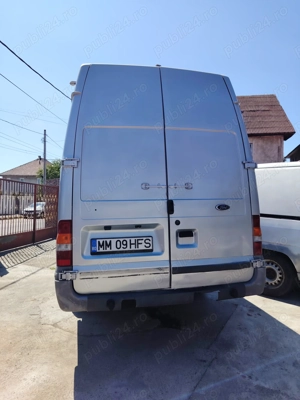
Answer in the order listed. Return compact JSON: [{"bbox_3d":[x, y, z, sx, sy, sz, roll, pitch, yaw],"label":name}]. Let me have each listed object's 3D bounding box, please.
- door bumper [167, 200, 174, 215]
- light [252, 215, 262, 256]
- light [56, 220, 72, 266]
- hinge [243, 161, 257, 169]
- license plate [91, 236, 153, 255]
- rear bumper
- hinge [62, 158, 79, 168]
[{"bbox_3d":[0.187,0.066,2.433,0.059,0.124,0.041,-1,-2,-11],"label":"door bumper"},{"bbox_3d":[1.019,0.346,2.679,0.144,0.391,0.112,-1,-2,-11],"label":"light"},{"bbox_3d":[-0.711,0.367,2.350,0.144,0.391,0.112,-1,-2,-11],"label":"light"},{"bbox_3d":[0.963,-0.330,2.668,0.147,0.067,0.056,-1,-2,-11],"label":"hinge"},{"bbox_3d":[-0.235,0.397,2.402,0.530,0.130,0.020,-1,-2,-11],"label":"license plate"},{"bbox_3d":[0.157,0.719,2.514,1.929,0.365,0.254,-1,-2,-11],"label":"rear bumper"},{"bbox_3d":[-0.669,-0.310,2.352,0.147,0.067,0.056,-1,-2,-11],"label":"hinge"}]

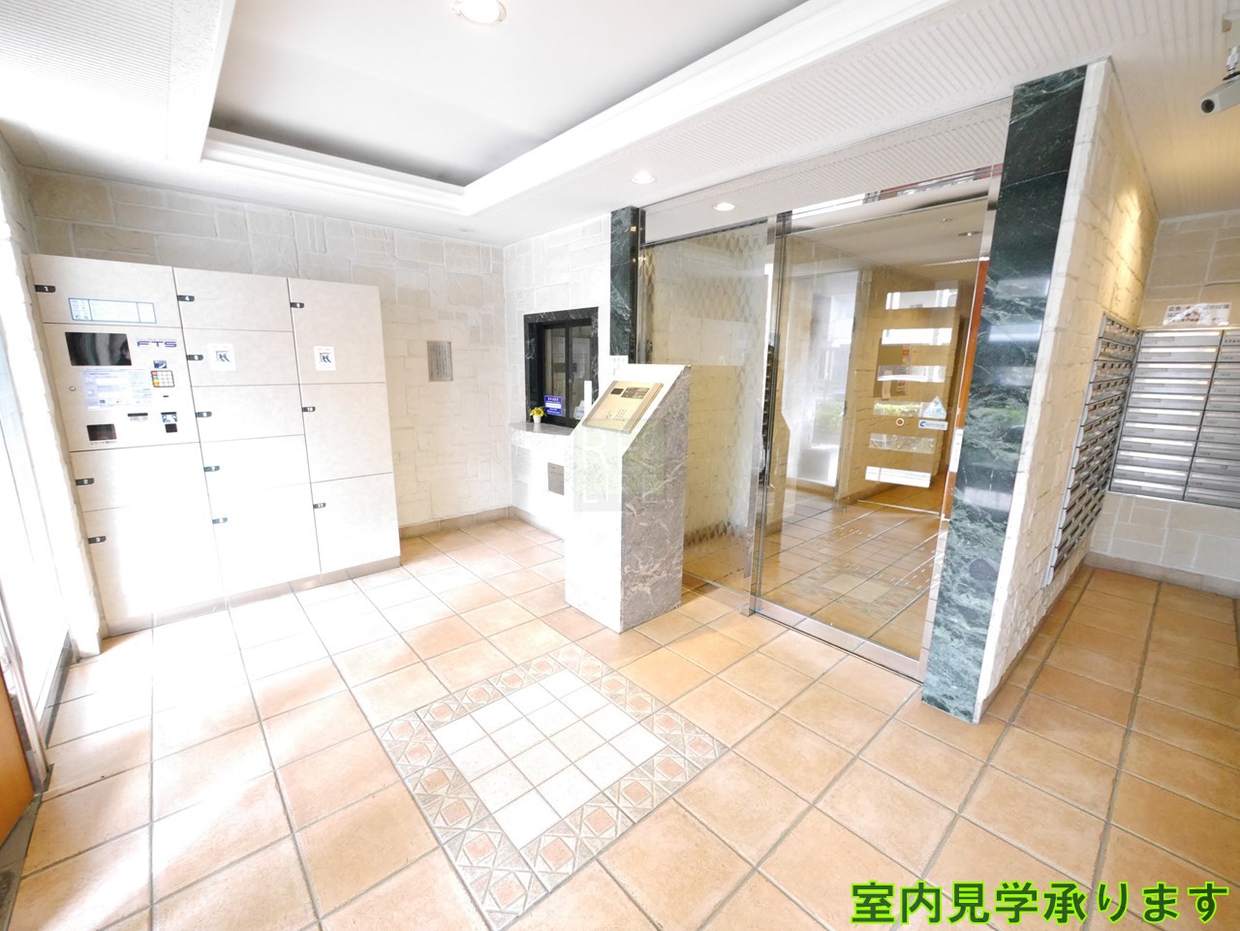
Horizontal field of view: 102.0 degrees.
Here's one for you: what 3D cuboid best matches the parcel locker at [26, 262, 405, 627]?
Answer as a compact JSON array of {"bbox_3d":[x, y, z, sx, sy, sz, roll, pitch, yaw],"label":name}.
[{"bbox_3d":[-2.280,-0.160,3.100,1.470,1.880,0.550,-9,15,-41],"label":"parcel locker"}]

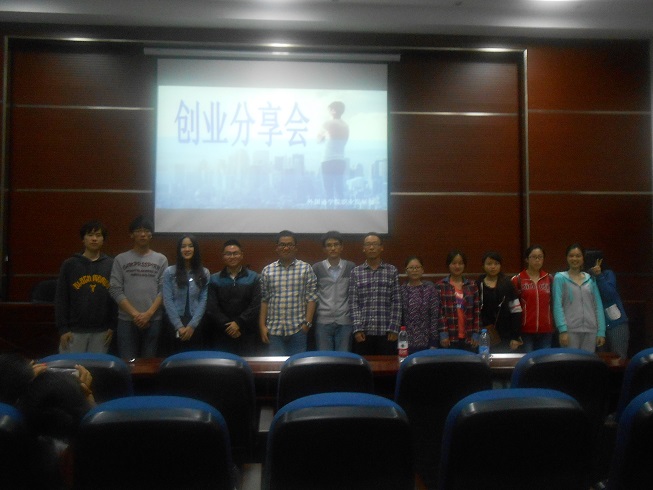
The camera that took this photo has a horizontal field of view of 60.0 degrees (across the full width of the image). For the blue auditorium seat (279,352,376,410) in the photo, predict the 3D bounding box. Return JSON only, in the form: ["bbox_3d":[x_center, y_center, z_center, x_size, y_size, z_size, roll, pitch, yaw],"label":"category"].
[{"bbox_3d":[-0.022,1.035,3.099,0.540,0.980,0.600,0,-2,-4],"label":"blue auditorium seat"}]

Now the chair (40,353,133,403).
[{"bbox_3d":[-1.195,1.033,3.040,0.540,0.980,0.600,0,-2,-4],"label":"chair"}]

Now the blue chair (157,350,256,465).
[{"bbox_3d":[-0.620,1.035,3.092,0.540,0.980,0.600,0,-2,-4],"label":"blue chair"}]

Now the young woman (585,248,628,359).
[{"bbox_3d":[2.555,0.837,5.171,0.500,1.570,0.360,-1,-2,17],"label":"young woman"}]

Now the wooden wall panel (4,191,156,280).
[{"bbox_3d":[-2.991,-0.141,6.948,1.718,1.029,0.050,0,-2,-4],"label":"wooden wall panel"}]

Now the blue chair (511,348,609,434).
[{"bbox_3d":[1.197,1.038,3.186,0.540,0.980,0.600,0,-2,-4],"label":"blue chair"}]

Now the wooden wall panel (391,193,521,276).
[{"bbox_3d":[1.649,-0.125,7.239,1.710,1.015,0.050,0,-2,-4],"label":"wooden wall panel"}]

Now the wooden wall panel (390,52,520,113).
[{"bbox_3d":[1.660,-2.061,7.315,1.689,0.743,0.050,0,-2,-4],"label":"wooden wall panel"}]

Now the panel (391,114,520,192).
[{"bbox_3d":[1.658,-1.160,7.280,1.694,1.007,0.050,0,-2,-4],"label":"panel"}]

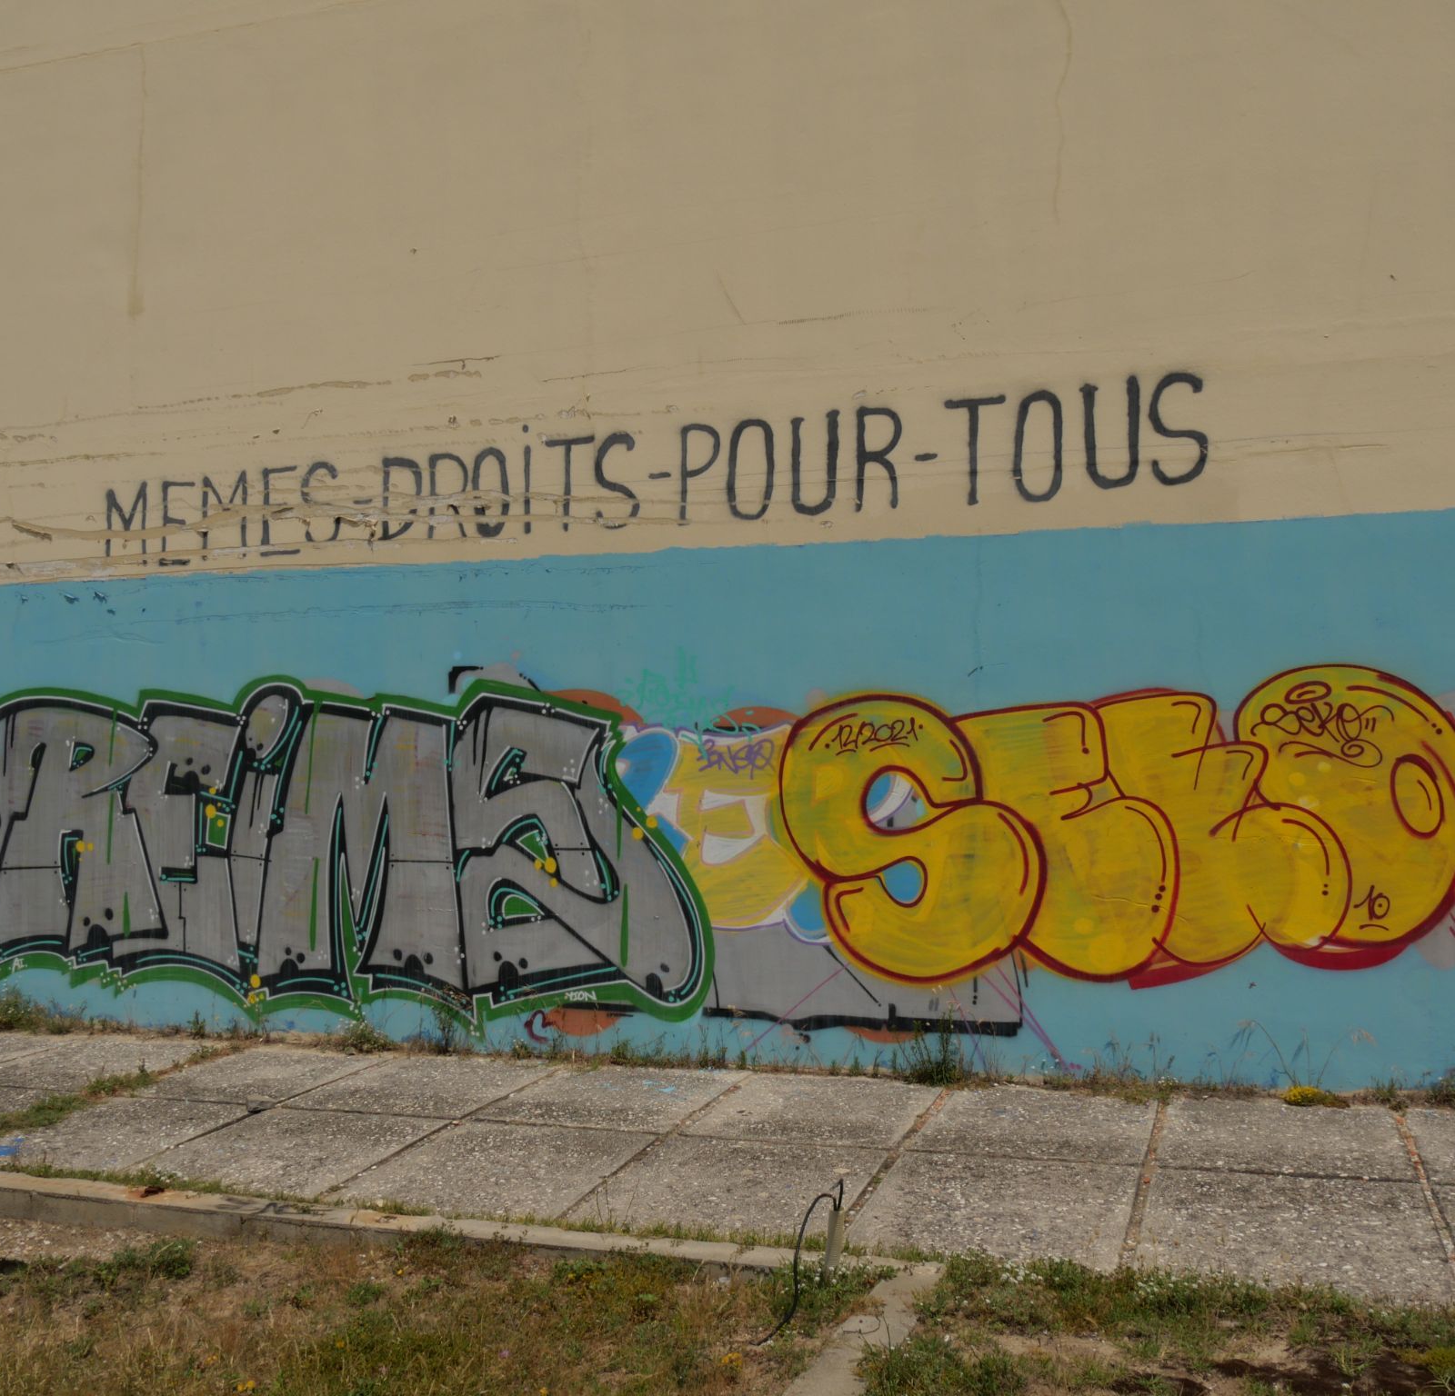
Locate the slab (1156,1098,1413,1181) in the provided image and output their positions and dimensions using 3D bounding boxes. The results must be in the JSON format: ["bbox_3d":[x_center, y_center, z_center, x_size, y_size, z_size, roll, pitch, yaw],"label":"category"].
[{"bbox_3d":[2.185,1.768,5.937,0.894,0.080,1.076,-1,-2,18],"label":"slab"}]

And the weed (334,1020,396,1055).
[{"bbox_3d":[-1.947,1.819,8.095,0.286,0.150,0.170,-1,-2,19],"label":"weed"}]

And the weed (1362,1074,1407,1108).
[{"bbox_3d":[2.794,1.669,6.423,0.173,0.131,0.150,-1,-2,18],"label":"weed"}]

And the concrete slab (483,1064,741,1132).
[{"bbox_3d":[-0.540,1.884,6.954,0.925,0.080,1.027,-2,-1,19],"label":"concrete slab"}]

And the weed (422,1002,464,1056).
[{"bbox_3d":[-1.499,1.756,7.973,0.183,0.250,0.120,-1,-2,19],"label":"weed"}]

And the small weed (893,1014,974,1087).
[{"bbox_3d":[0.968,1.614,6.949,0.338,0.306,0.240,-1,-2,18],"label":"small weed"}]

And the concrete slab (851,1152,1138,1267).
[{"bbox_3d":[0.934,1.761,5.119,0.871,0.080,1.110,-1,-2,18],"label":"concrete slab"}]

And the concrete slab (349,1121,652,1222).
[{"bbox_3d":[-0.837,1.794,5.660,0.889,0.080,1.081,-1,-2,18],"label":"concrete slab"}]

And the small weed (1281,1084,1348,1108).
[{"bbox_3d":[2.553,1.732,6.563,0.270,0.070,0.140,-1,-2,19],"label":"small weed"}]

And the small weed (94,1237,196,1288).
[{"bbox_3d":[-1.969,1.915,5.109,0.262,0.090,0.190,-1,-2,19],"label":"small weed"}]

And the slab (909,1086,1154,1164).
[{"bbox_3d":[1.285,1.784,6.157,0.874,0.080,1.056,-1,-2,18],"label":"slab"}]

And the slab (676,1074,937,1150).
[{"bbox_3d":[0.386,1.859,6.650,0.913,0.080,1.014,-2,-1,19],"label":"slab"}]

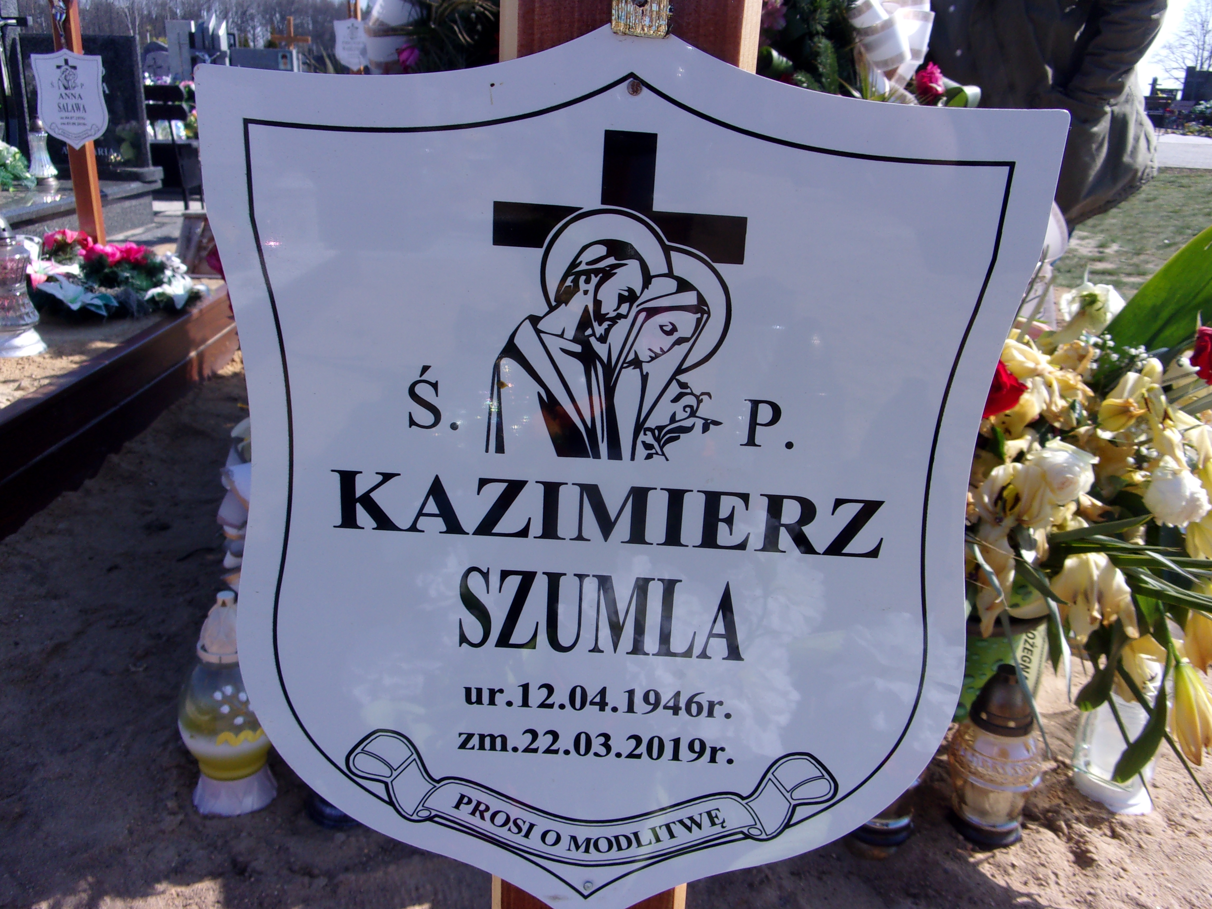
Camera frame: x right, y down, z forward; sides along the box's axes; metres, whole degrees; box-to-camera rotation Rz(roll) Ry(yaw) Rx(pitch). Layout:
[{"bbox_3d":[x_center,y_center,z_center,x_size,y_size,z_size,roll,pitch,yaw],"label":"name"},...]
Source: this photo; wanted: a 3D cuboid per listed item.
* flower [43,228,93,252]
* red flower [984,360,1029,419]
[{"bbox_3d":[-1.810,-0.719,3.300,0.160,0.085,0.130,-1,22,-9],"label":"flower"},{"bbox_3d":[0.431,-0.071,1.080,0.070,0.062,0.066,9,22,16],"label":"red flower"}]

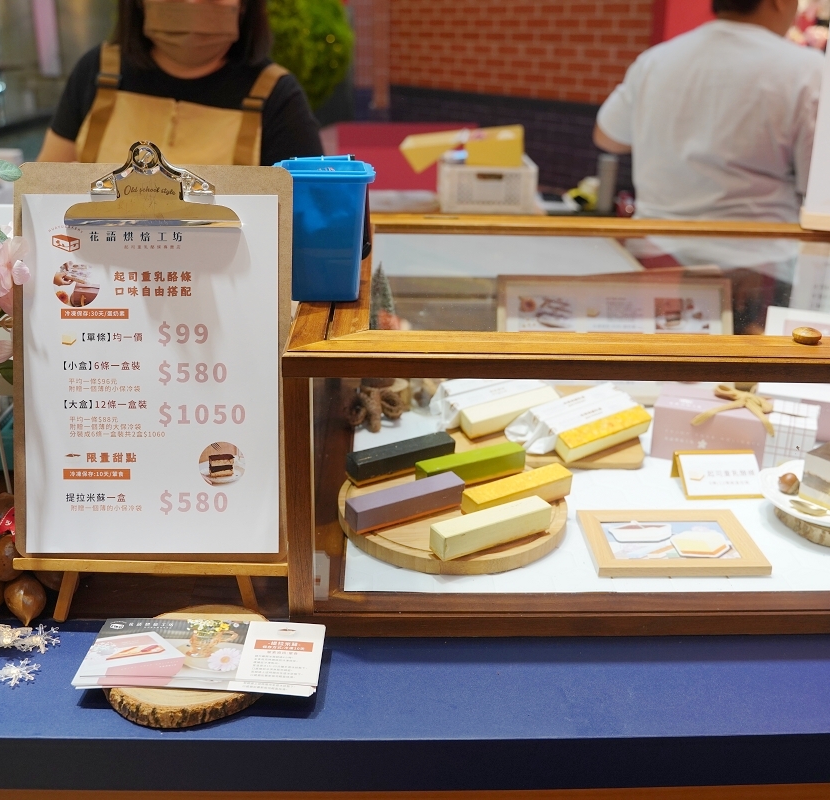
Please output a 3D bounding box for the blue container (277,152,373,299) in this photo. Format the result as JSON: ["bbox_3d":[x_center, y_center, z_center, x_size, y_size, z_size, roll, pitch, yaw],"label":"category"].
[{"bbox_3d":[-0.078,-0.153,0.830,0.084,0.115,0.092,1,23,-2],"label":"blue container"}]

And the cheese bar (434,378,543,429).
[{"bbox_3d":[0.093,0.000,1.092,0.131,0.026,0.026,-15,44,-22],"label":"cheese bar"}]

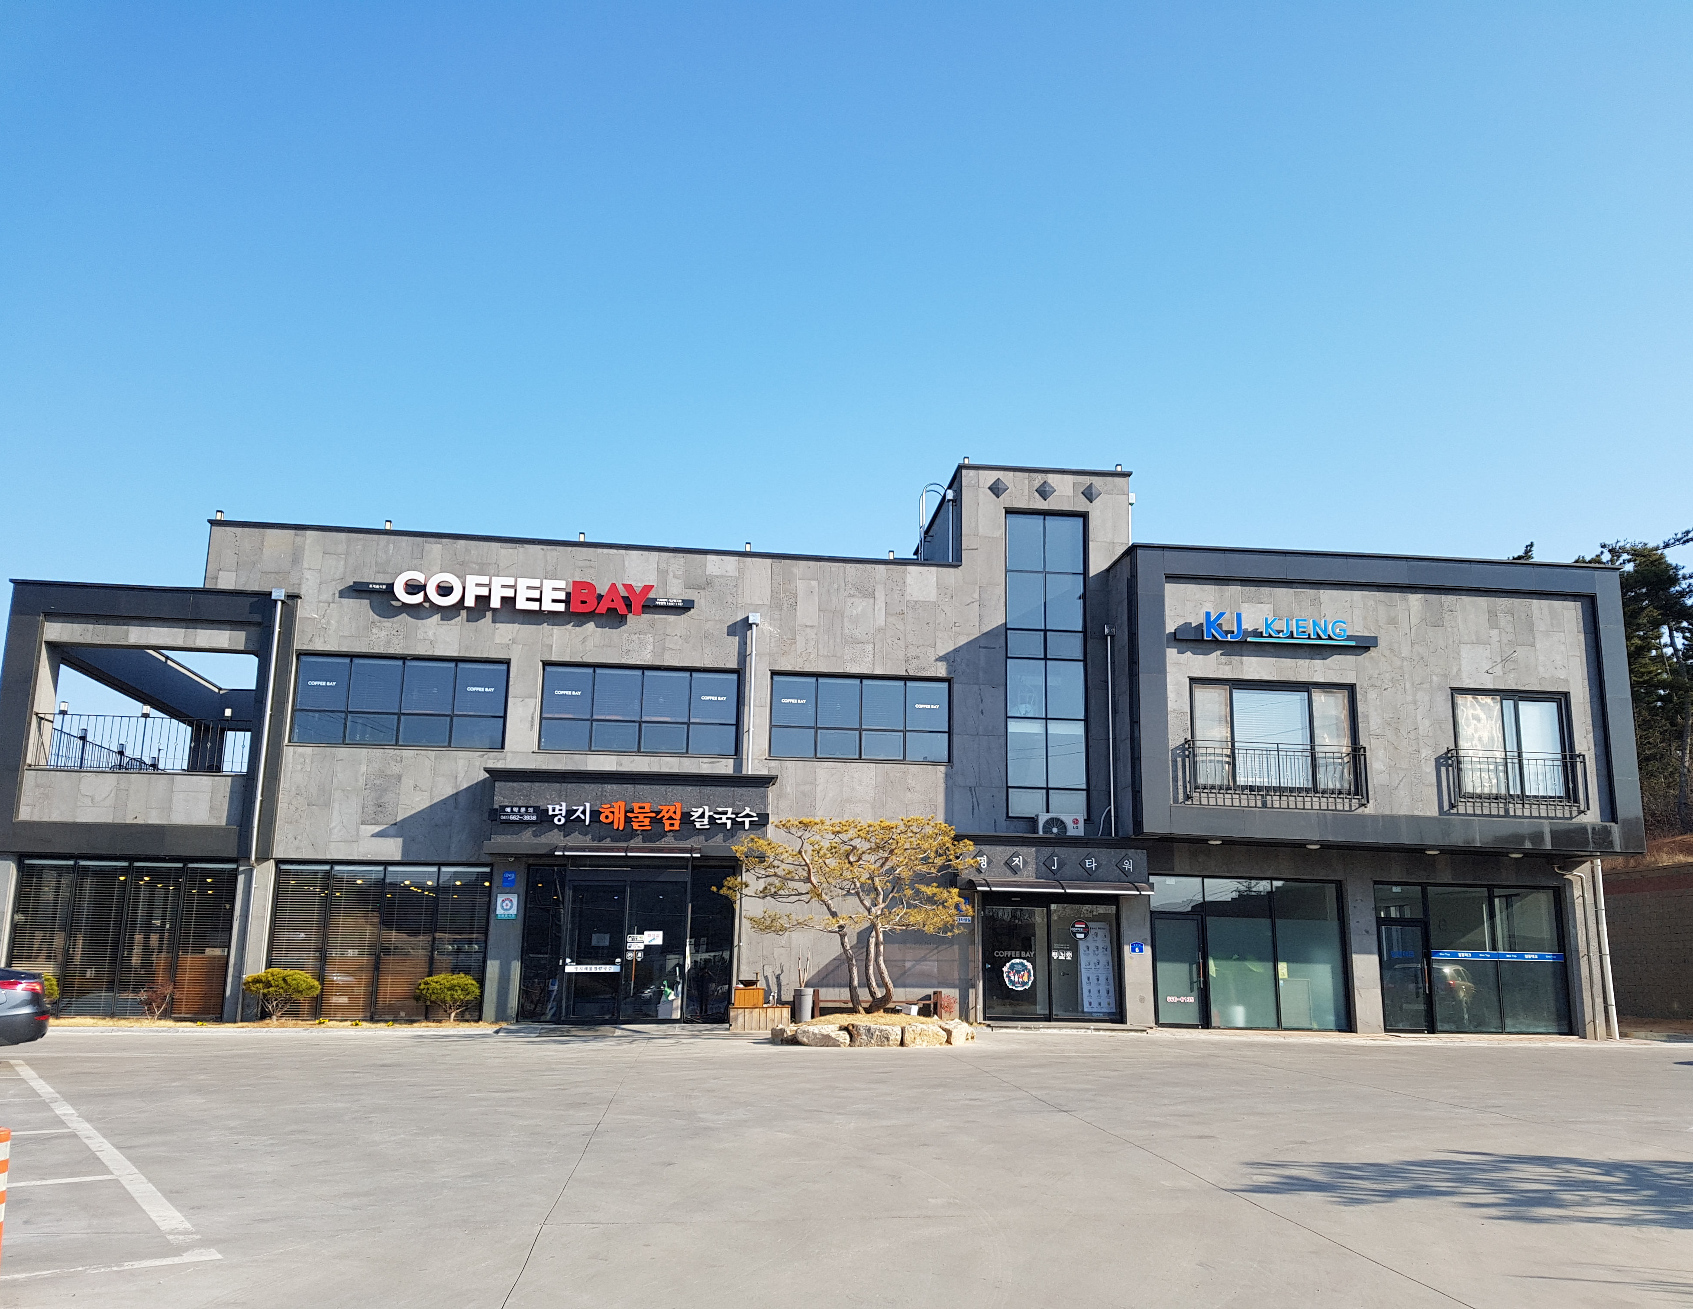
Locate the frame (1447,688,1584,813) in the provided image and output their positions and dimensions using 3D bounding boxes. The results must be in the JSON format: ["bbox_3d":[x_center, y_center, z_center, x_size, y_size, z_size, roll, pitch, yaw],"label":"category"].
[{"bbox_3d":[11.829,1.644,23.284,2.265,2.045,0.150,2,-12,-6],"label":"frame"}]

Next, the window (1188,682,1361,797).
[{"bbox_3d":[7.444,1.462,22.795,3.000,1.944,0.150,2,-12,-6],"label":"window"}]

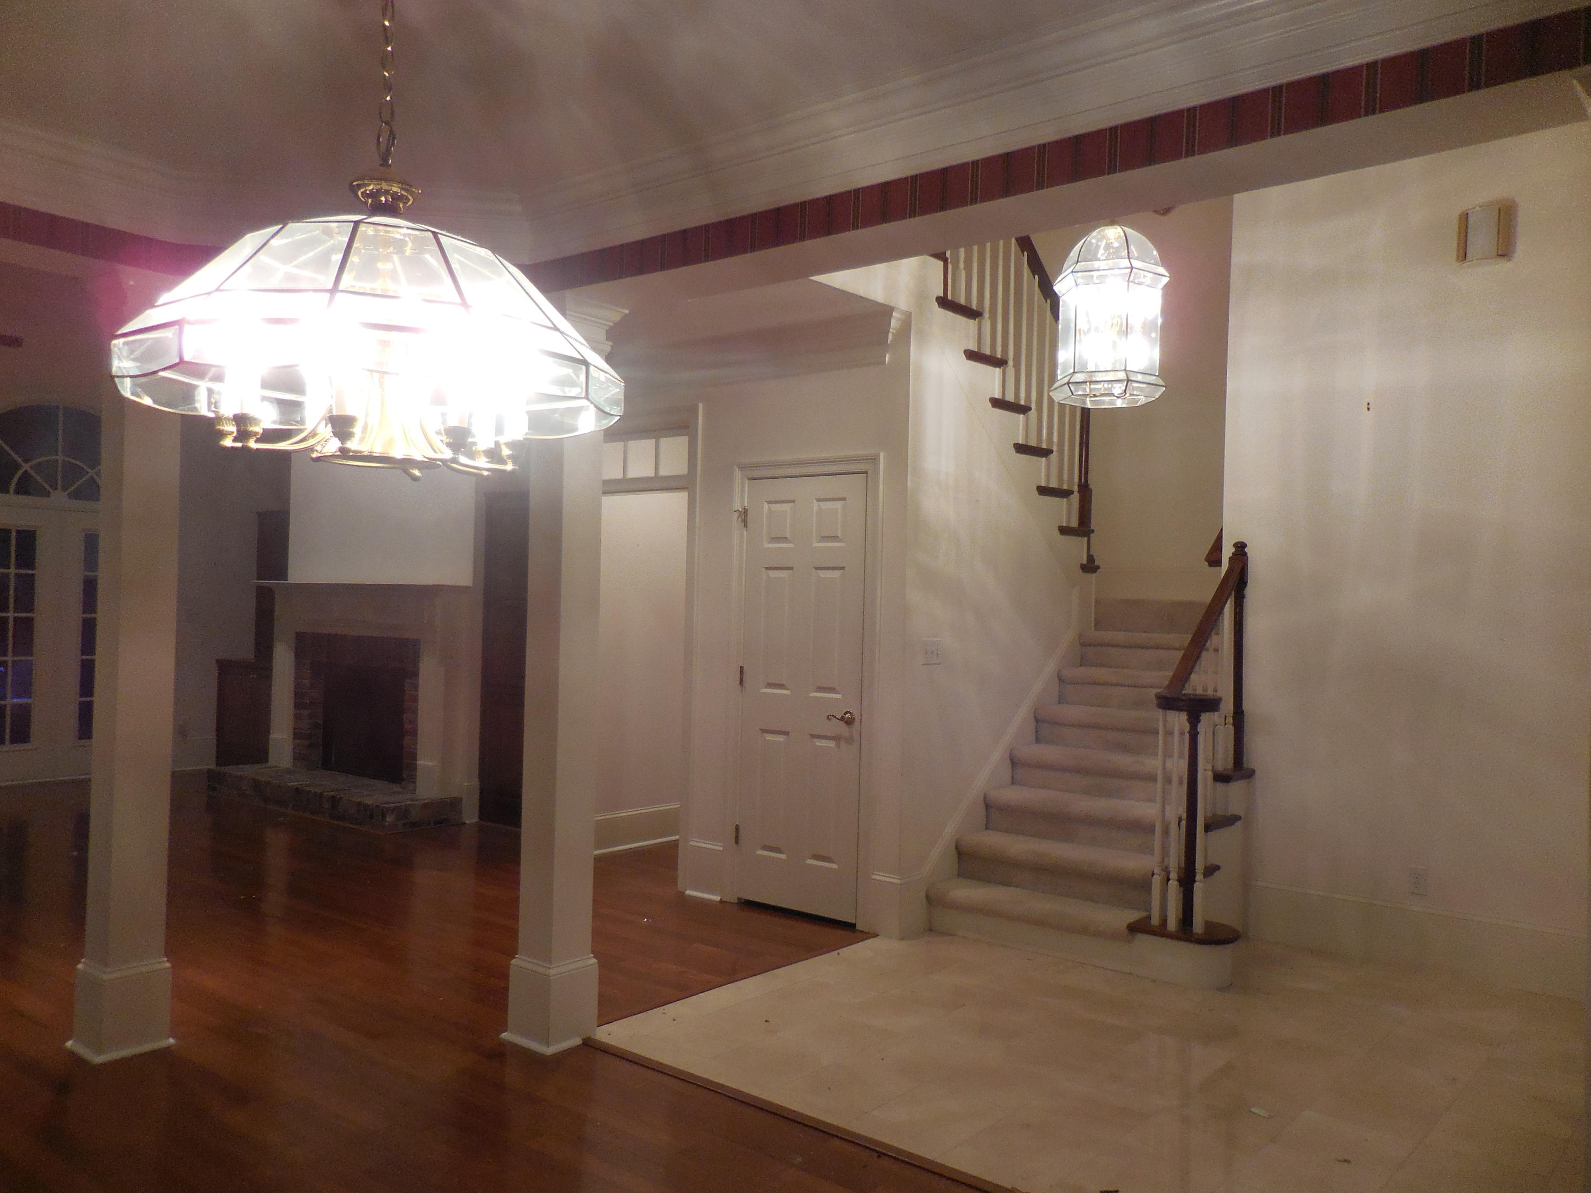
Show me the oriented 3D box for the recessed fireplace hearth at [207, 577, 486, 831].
[{"bbox_3d":[-3.220,0.699,8.143,2.340,1.580,0.720,0,-2,38],"label":"recessed fireplace hearth"}]

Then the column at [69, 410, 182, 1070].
[{"bbox_3d":[-2.098,0.207,3.660,0.250,2.420,0.250,0,-2,38],"label":"column"}]

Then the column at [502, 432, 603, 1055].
[{"bbox_3d":[-0.769,0.238,3.799,0.250,2.420,0.250,0,-2,38],"label":"column"}]

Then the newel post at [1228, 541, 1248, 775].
[{"bbox_3d":[2.005,0.270,5.214,0.075,1.045,0.075,0,-2,38],"label":"newel post"}]

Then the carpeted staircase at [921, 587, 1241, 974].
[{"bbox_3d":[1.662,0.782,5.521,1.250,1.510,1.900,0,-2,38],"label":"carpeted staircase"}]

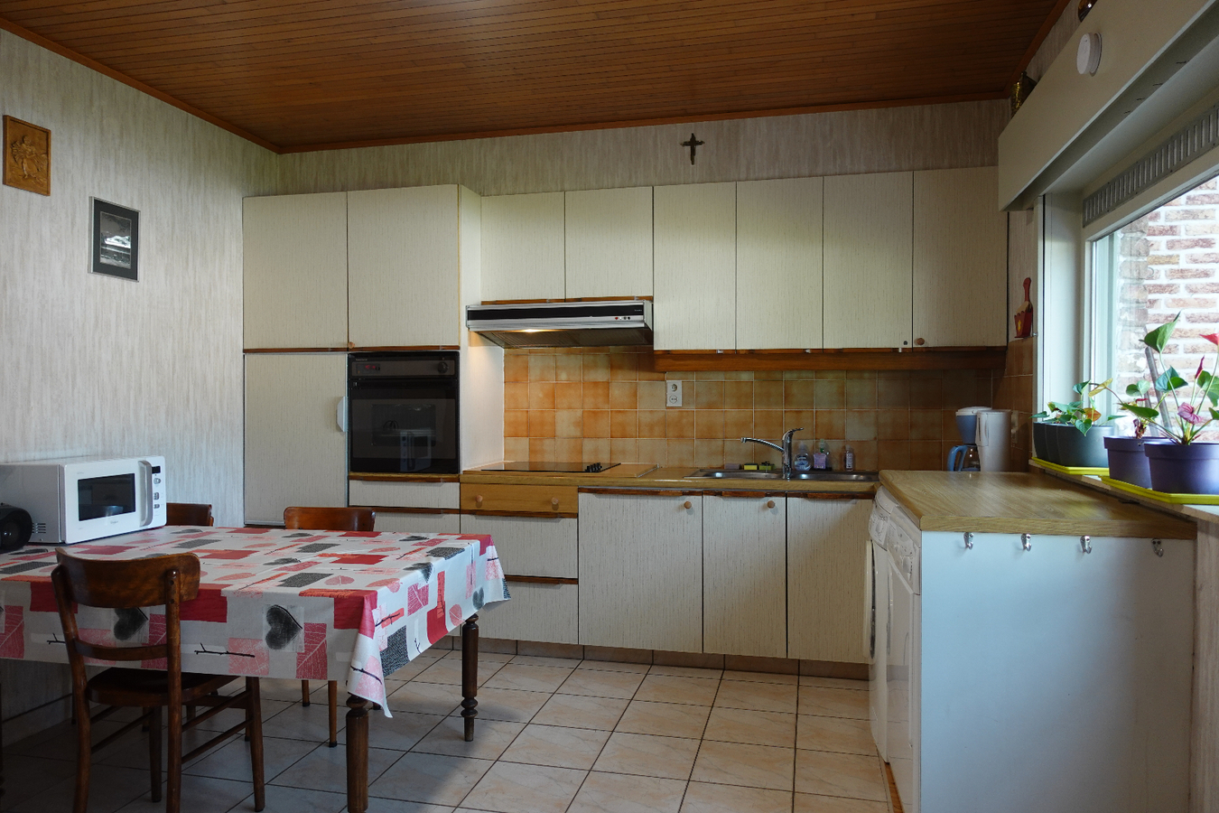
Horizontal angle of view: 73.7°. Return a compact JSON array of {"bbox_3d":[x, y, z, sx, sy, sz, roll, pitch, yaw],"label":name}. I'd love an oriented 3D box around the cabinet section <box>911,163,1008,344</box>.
[{"bbox_3d":[1.630,-0.679,3.843,0.399,0.814,0.306,0,0,14],"label":"cabinet section"}]

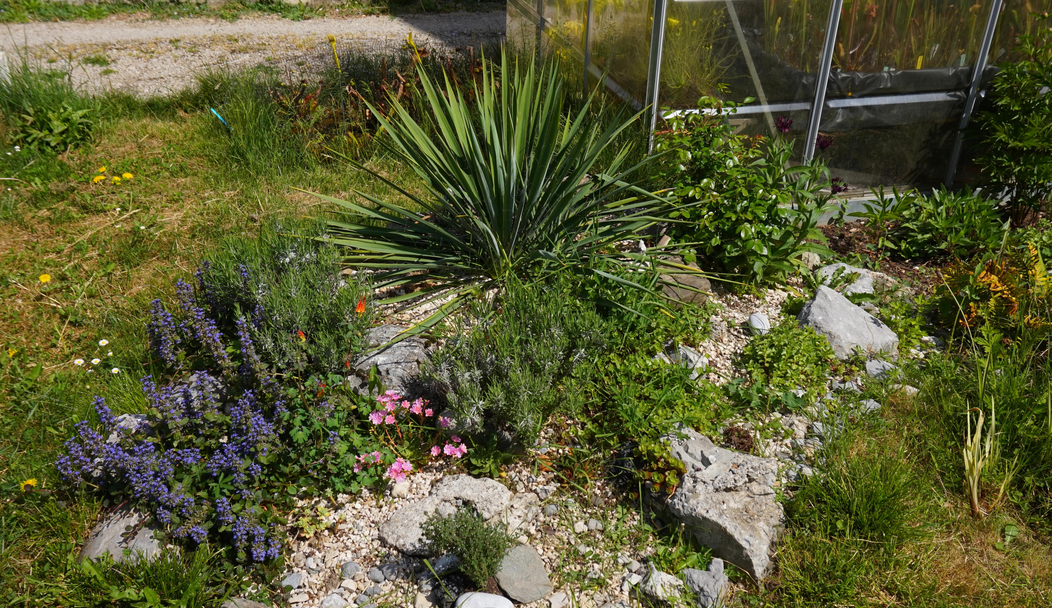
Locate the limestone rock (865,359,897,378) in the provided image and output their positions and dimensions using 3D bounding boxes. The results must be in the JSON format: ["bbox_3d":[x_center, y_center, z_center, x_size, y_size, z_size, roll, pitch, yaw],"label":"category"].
[{"bbox_3d":[0.950,0.172,2.405,0.088,0.042,0.058,12,32,17],"label":"limestone rock"}]

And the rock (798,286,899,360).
[{"bbox_3d":[0.873,0.053,2.455,0.275,0.190,0.190,-9,30,-17],"label":"rock"}]

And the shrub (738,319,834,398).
[{"bbox_3d":[0.694,0.143,2.444,0.250,0.150,0.240,1,30,0],"label":"shrub"}]

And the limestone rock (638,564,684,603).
[{"bbox_3d":[0.257,0.530,1.721,0.084,0.060,0.066,-9,30,-17],"label":"limestone rock"}]

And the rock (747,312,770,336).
[{"bbox_3d":[0.616,0.052,2.393,0.059,0.045,0.064,-15,34,-25],"label":"rock"}]

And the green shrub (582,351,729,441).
[{"bbox_3d":[0.305,0.216,2.125,0.320,0.140,0.250,2,31,0],"label":"green shrub"}]

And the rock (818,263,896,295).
[{"bbox_3d":[1.044,-0.080,2.862,0.250,0.085,0.170,-9,30,-17],"label":"rock"}]

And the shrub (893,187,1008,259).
[{"bbox_3d":[1.453,-0.278,3.118,0.360,0.240,0.330,1,29,0],"label":"shrub"}]

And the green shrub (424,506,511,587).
[{"bbox_3d":[-0.112,0.466,1.735,0.175,0.125,0.155,1,29,0],"label":"green shrub"}]

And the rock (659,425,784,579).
[{"bbox_3d":[0.436,0.443,2.056,0.310,0.190,0.235,23,36,32],"label":"rock"}]

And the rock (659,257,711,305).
[{"bbox_3d":[0.435,-0.064,2.514,0.148,0.092,0.115,-4,31,-9],"label":"rock"}]

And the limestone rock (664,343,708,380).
[{"bbox_3d":[0.394,0.141,2.238,0.110,0.085,0.085,-9,30,-17],"label":"limestone rock"}]

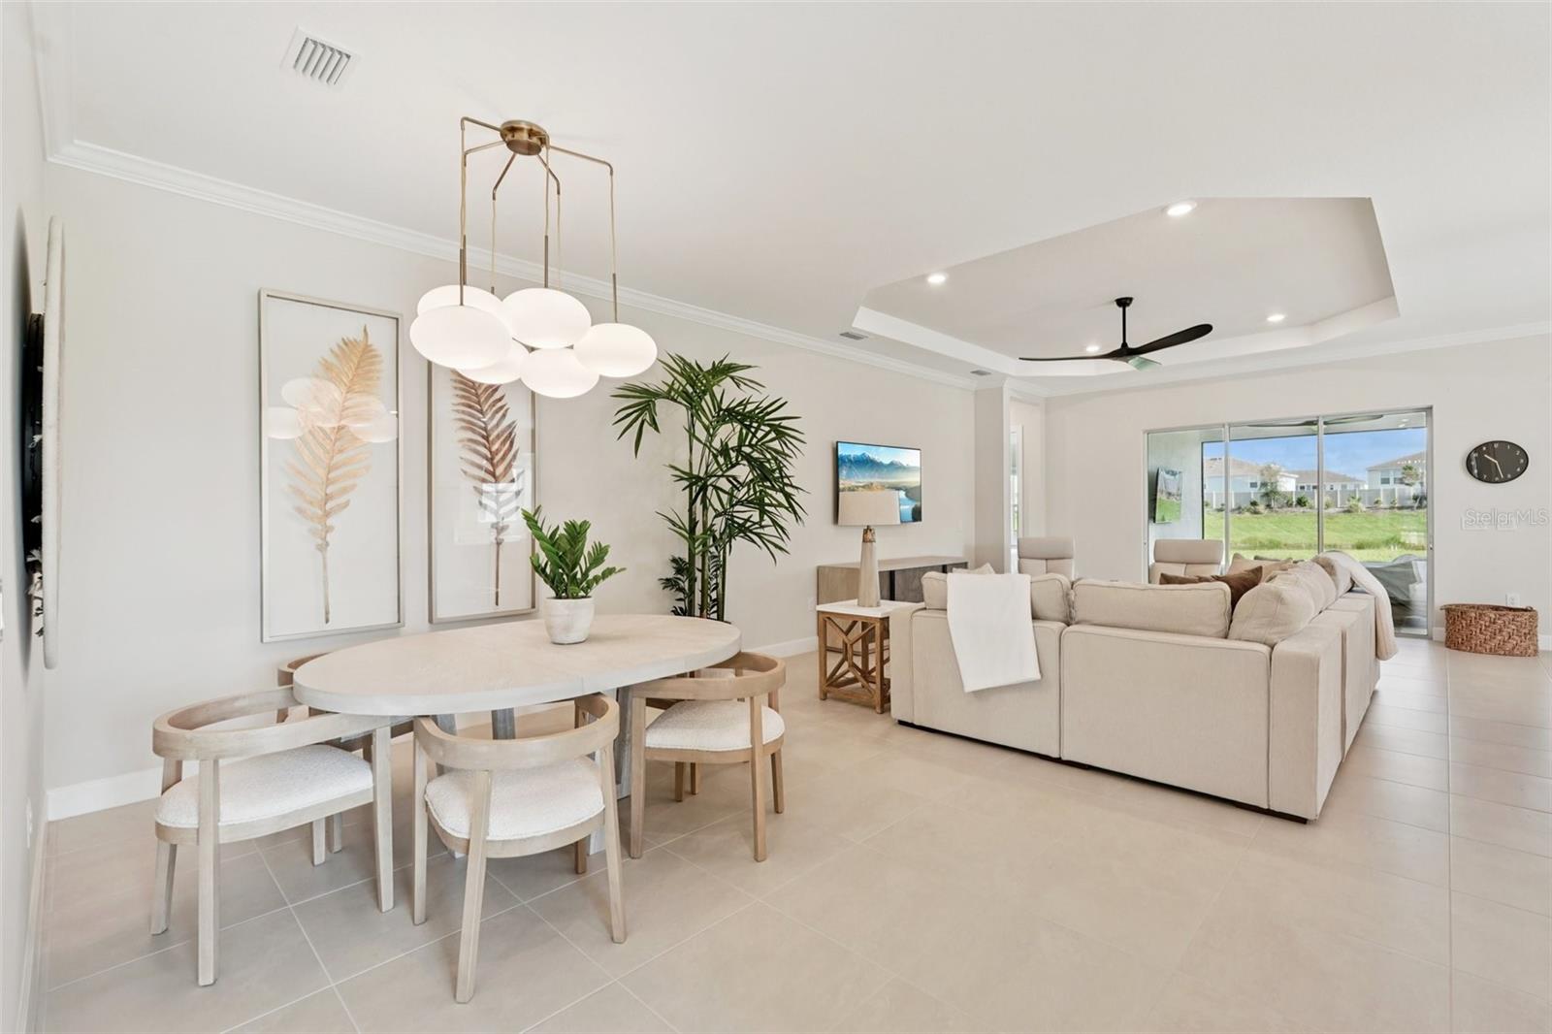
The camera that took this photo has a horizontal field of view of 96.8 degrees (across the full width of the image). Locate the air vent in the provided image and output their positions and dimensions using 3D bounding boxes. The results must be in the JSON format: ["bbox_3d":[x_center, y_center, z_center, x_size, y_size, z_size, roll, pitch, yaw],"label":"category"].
[{"bbox_3d":[-1.716,-1.703,2.599,0.323,0.016,0.202,0,0,44],"label":"air vent"}]

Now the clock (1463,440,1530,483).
[{"bbox_3d":[7.162,-0.543,6.853,0.430,0.430,0.040,0,1,44],"label":"clock"}]

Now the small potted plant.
[{"bbox_3d":[-0.882,0.255,3.011,0.431,0.570,0.409,0,0,0],"label":"small potted plant"}]

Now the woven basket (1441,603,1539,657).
[{"bbox_3d":[6.964,1.103,6.716,0.620,0.390,0.540,0,1,44],"label":"woven basket"}]

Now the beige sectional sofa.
[{"bbox_3d":[2.726,0.838,4.953,2.211,0.990,3.381,0,1,44],"label":"beige sectional sofa"}]

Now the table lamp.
[{"bbox_3d":[0.697,0.234,5.115,0.465,0.863,0.465,0,0,0],"label":"table lamp"}]

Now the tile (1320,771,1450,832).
[{"bbox_3d":[2.848,1.348,3.338,0.589,0.010,0.589,0,1,44],"label":"tile"}]

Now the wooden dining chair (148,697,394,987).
[{"bbox_3d":[-1.720,0.991,2.323,0.609,0.727,0.587,0,0,35],"label":"wooden dining chair"}]

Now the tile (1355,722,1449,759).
[{"bbox_3d":[3.669,1.338,4.183,0.589,0.010,0.589,0,1,44],"label":"tile"}]

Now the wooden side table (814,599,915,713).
[{"bbox_3d":[0.684,0.992,5.040,0.577,0.673,0.505,0,0,44],"label":"wooden side table"}]

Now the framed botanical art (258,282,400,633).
[{"bbox_3d":[-2.494,-0.274,3.907,0.040,1.870,0.692,0,1,44],"label":"framed botanical art"}]

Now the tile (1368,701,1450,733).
[{"bbox_3d":[4.080,1.333,4.605,0.589,0.010,0.589,0,1,44],"label":"tile"}]

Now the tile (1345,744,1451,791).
[{"bbox_3d":[3.190,1.317,3.685,0.577,0.010,0.577,0,0,44],"label":"tile"}]

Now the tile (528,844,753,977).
[{"bbox_3d":[-0.473,1.367,2.442,0.585,0.010,0.585,0,0,44],"label":"tile"}]

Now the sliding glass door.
[{"bbox_3d":[5.928,0.074,8.234,2.789,2.443,0.130,0,0,44],"label":"sliding glass door"}]

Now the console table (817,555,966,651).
[{"bbox_3d":[1.337,0.903,7.475,0.523,0.827,2.054,0,0,44],"label":"console table"}]

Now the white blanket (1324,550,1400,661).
[{"bbox_3d":[4.442,0.650,5.326,0.512,0.768,0.673,0,0,44],"label":"white blanket"}]

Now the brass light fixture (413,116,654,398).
[{"bbox_3d":[-1.152,-1.123,3.081,1.040,1.150,0.960,0,1,44],"label":"brass light fixture"}]

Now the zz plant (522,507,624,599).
[{"bbox_3d":[-0.930,0.167,3.159,0.457,0.422,0.400,0,0,0],"label":"zz plant"}]

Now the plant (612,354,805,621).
[{"bbox_3d":[-0.488,0.090,5.121,1.150,2.520,1.250,0,0,0],"label":"plant"}]

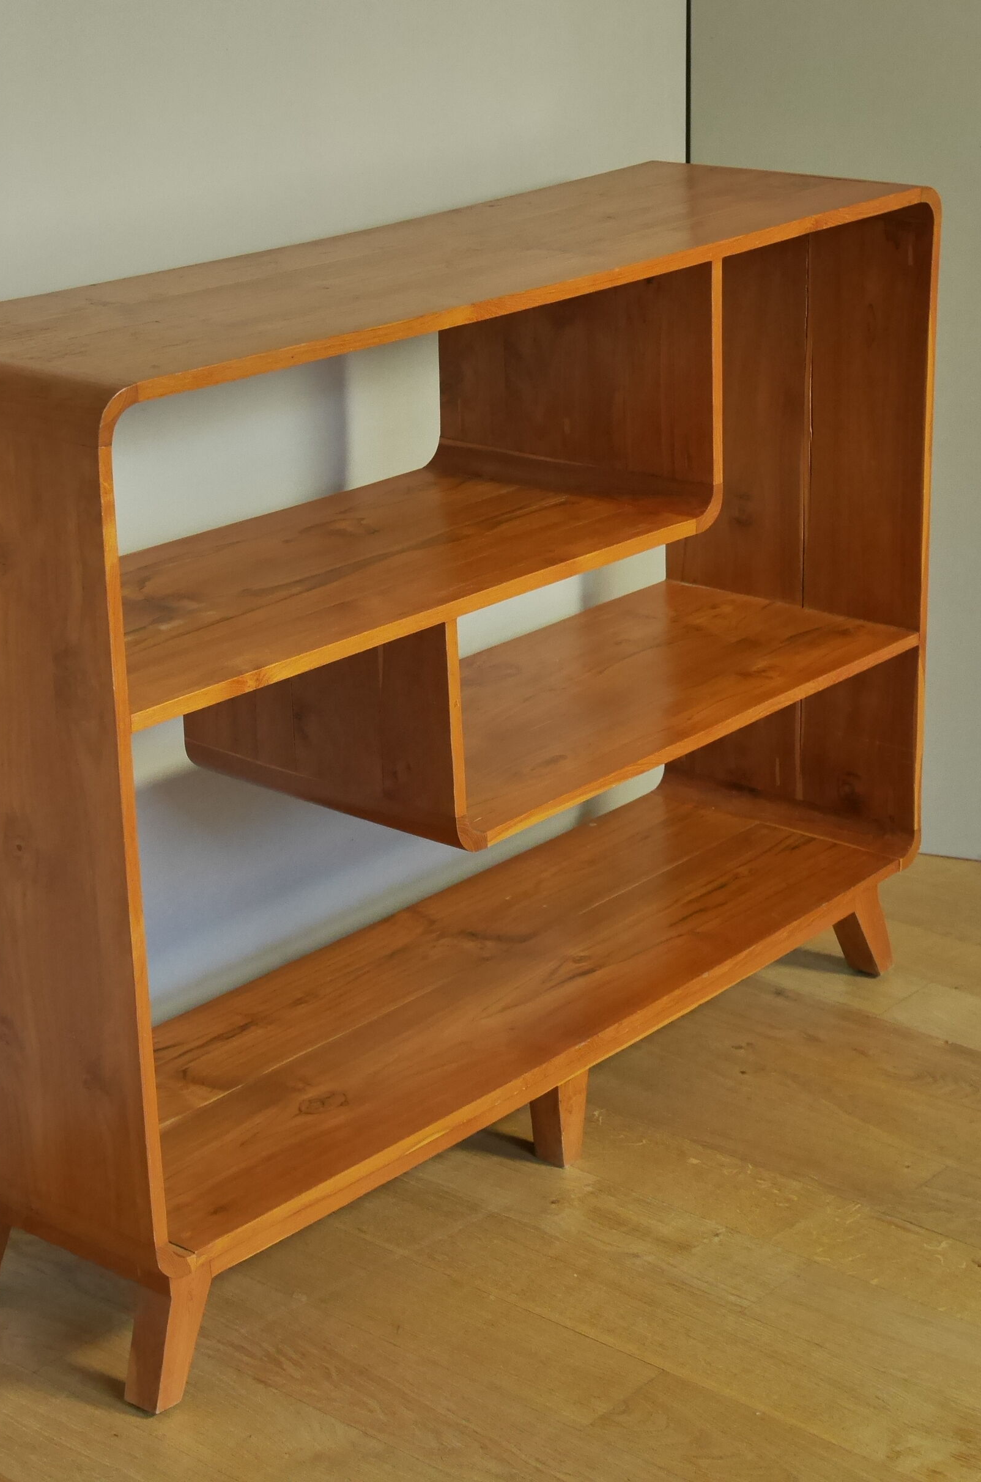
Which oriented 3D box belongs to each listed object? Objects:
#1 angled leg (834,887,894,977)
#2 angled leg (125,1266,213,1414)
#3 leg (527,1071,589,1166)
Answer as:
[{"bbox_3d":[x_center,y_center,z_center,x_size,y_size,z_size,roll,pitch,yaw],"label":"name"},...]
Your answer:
[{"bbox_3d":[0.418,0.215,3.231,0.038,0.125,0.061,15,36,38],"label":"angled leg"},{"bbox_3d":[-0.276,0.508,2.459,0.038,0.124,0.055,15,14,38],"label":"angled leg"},{"bbox_3d":[0.069,0.371,2.845,0.038,0.094,0.049,15,25,38],"label":"leg"}]

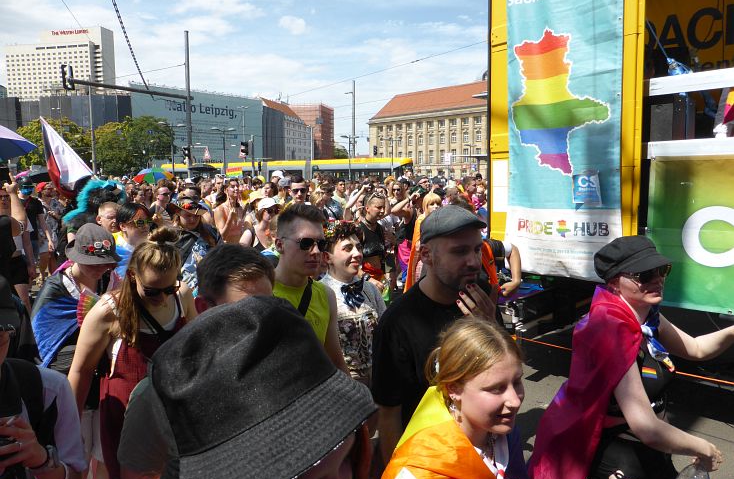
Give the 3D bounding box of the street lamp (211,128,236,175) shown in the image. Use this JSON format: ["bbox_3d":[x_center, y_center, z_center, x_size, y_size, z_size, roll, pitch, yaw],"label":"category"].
[{"bbox_3d":[-9.975,-5.149,35.941,1.750,5.200,0.350,-3,8,-26],"label":"street lamp"}]

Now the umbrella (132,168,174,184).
[{"bbox_3d":[-5.272,-1.343,12.774,1.050,0.750,1.050,0,29,0],"label":"umbrella"}]

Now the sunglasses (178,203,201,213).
[{"bbox_3d":[-1.339,-0.242,3.850,0.150,0.055,0.130,-4,8,-30],"label":"sunglasses"}]

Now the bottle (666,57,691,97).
[{"bbox_3d":[2.321,-1.217,3.800,0.090,0.285,0.090,-18,6,17],"label":"bottle"}]

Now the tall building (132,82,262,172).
[{"bbox_3d":[-59.143,-32.489,167.125,42.500,27.500,24.000,-7,10,-44],"label":"tall building"}]

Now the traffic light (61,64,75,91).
[{"bbox_3d":[-11.166,-6.046,19.000,0.270,0.900,0.360,5,9,36],"label":"traffic light"}]

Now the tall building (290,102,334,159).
[{"bbox_3d":[-29.619,-47.905,258.302,20.000,35.900,21.000,1,7,11],"label":"tall building"}]

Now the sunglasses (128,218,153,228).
[{"bbox_3d":[-1.360,-0.098,3.050,0.140,0.050,0.145,4,8,28],"label":"sunglasses"}]

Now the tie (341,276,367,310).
[{"bbox_3d":[-0.059,0.224,2.130,0.120,0.135,0.050,-8,15,-31],"label":"tie"}]

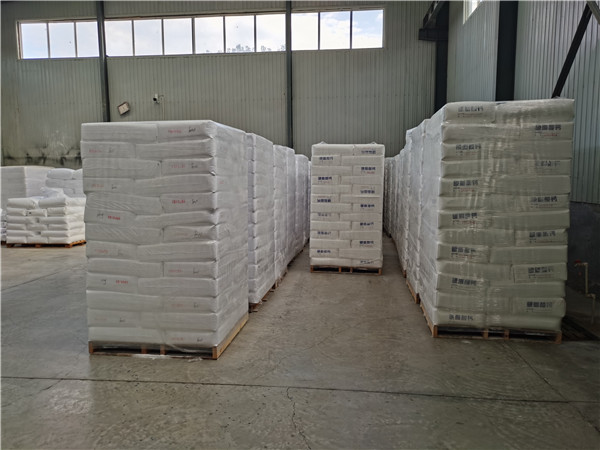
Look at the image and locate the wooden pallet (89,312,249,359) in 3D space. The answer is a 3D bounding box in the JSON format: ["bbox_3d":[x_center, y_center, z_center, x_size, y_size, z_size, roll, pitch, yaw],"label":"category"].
[{"bbox_3d":[-1.219,1.041,4.653,1.163,0.116,1.151,1,6,7],"label":"wooden pallet"}]

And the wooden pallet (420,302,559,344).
[{"bbox_3d":[1.960,0.995,5.030,1.163,0.116,1.151,1,6,9],"label":"wooden pallet"}]

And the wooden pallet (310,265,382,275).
[{"bbox_3d":[0.847,0.684,8.188,1.163,0.116,1.151,1,6,10],"label":"wooden pallet"}]

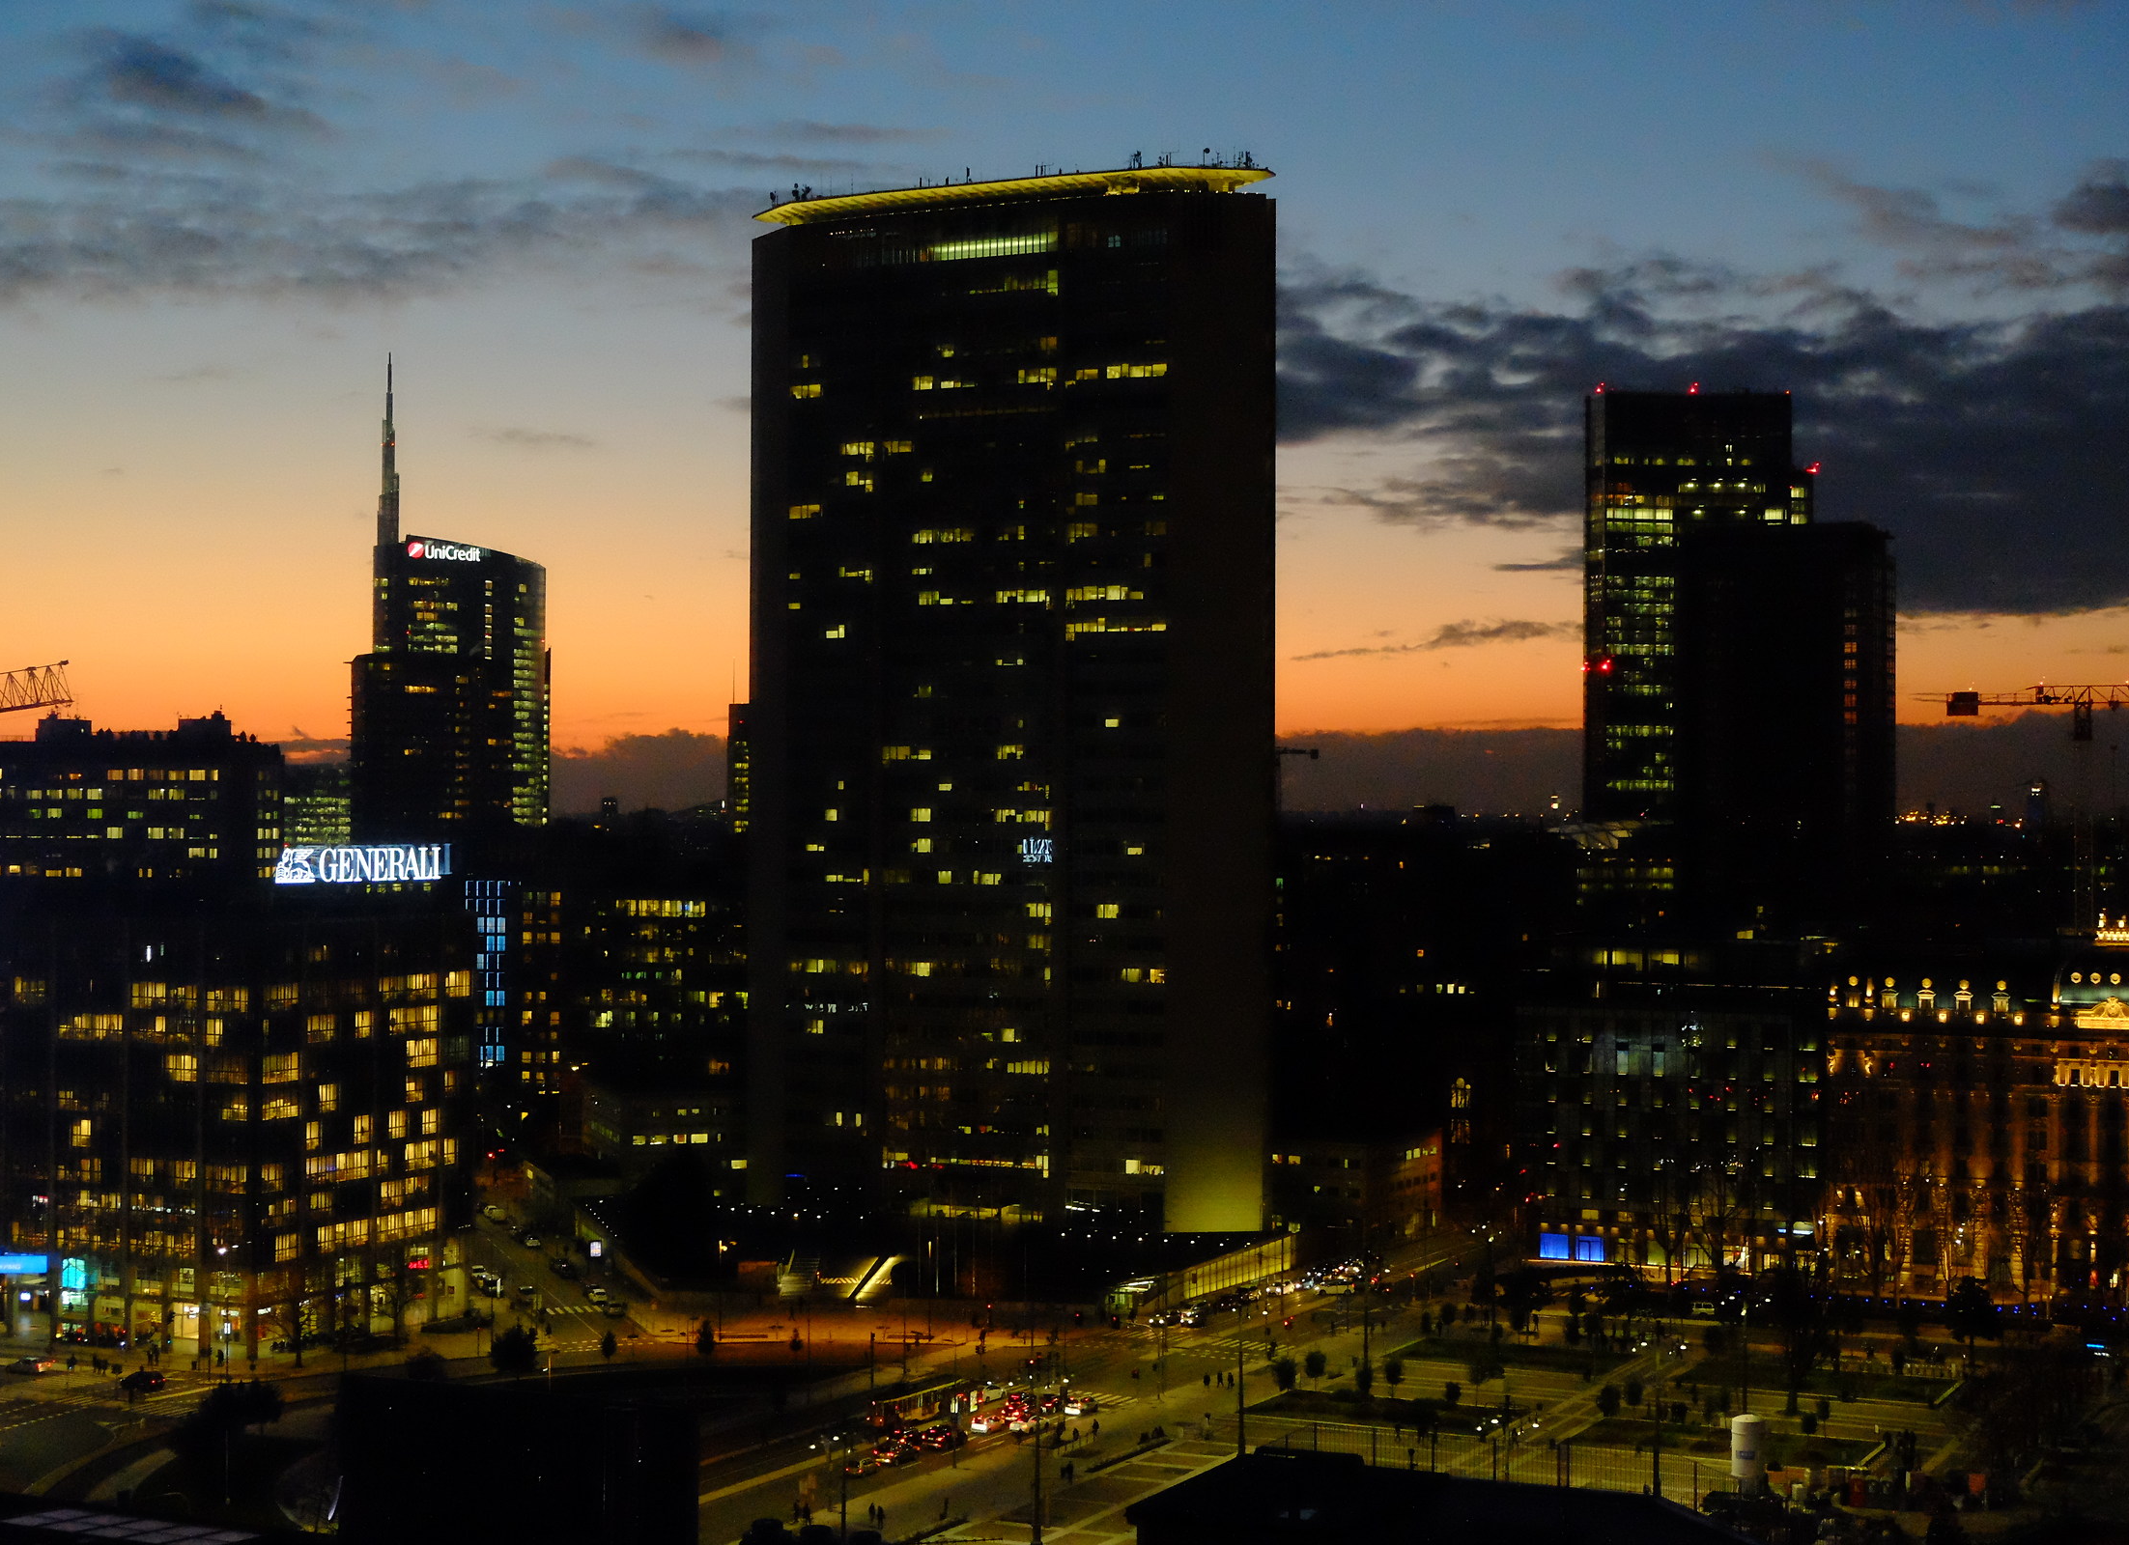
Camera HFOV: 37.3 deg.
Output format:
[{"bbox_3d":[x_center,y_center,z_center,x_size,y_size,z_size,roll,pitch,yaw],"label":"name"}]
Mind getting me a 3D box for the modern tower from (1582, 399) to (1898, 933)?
[{"bbox_3d":[167.800,-17.670,790.000,70.000,158.000,42.000,0,0,3],"label":"modern tower"}]

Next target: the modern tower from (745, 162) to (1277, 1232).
[{"bbox_3d":[-7.000,-7.090,381.000,71.000,124.500,20.000,0,0,26],"label":"modern tower"}]

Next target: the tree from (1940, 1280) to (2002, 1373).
[{"bbox_3d":[82.595,50.374,287.190,5.439,8.904,5.439,0,-1,0],"label":"tree"}]

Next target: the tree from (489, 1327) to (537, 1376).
[{"bbox_3d":[-49.161,51.821,281.809,4.205,4.773,4.205,0,-1,0],"label":"tree"}]

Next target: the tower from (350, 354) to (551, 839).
[{"bbox_3d":[-246.777,-51.152,1267.390,77.000,232.891,45.000,0,-1,-9],"label":"tower"}]

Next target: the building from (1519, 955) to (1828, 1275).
[{"bbox_3d":[75.460,40.250,376.130,35.500,35.500,24.000,0,0,27],"label":"building"}]

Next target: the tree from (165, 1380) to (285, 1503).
[{"bbox_3d":[-66.060,51.810,248.000,8.900,9.300,8.700,0,0,0],"label":"tree"}]

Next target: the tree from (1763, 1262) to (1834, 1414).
[{"bbox_3d":[61.915,48.061,266.616,6.120,12.857,6.120,0,-1,0],"label":"tree"}]

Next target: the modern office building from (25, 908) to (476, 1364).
[{"bbox_3d":[-79.719,33.698,312.398,26.400,41.500,38.400,0,-1,21],"label":"modern office building"}]

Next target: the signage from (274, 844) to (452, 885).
[{"bbox_3d":[-69.163,9.048,311.464,0.800,3.469,29.651,0,-1,21],"label":"signage"}]

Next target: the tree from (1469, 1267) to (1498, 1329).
[{"bbox_3d":[41.288,51.815,310.639,2.853,6.243,2.853,0,-1,0],"label":"tree"}]

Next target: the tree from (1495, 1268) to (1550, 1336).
[{"bbox_3d":[47.200,54.060,325.000,5.600,6.900,5.600,0,0,0],"label":"tree"}]

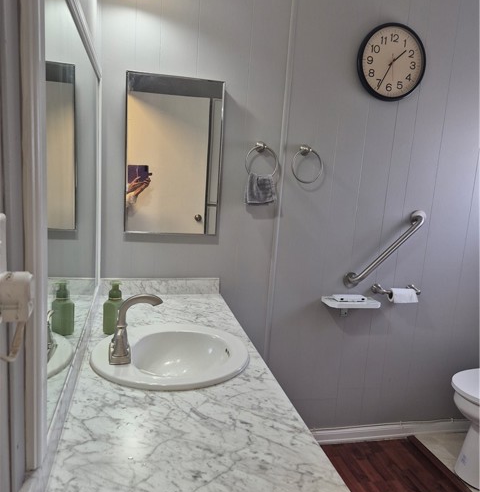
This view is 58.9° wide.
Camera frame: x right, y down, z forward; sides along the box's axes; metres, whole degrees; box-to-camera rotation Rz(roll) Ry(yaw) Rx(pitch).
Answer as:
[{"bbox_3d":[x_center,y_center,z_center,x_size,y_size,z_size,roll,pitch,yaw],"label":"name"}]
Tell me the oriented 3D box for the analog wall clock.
[{"bbox_3d":[0.698,-0.841,1.956,0.330,0.330,0.042,2,9,-13],"label":"analog wall clock"}]

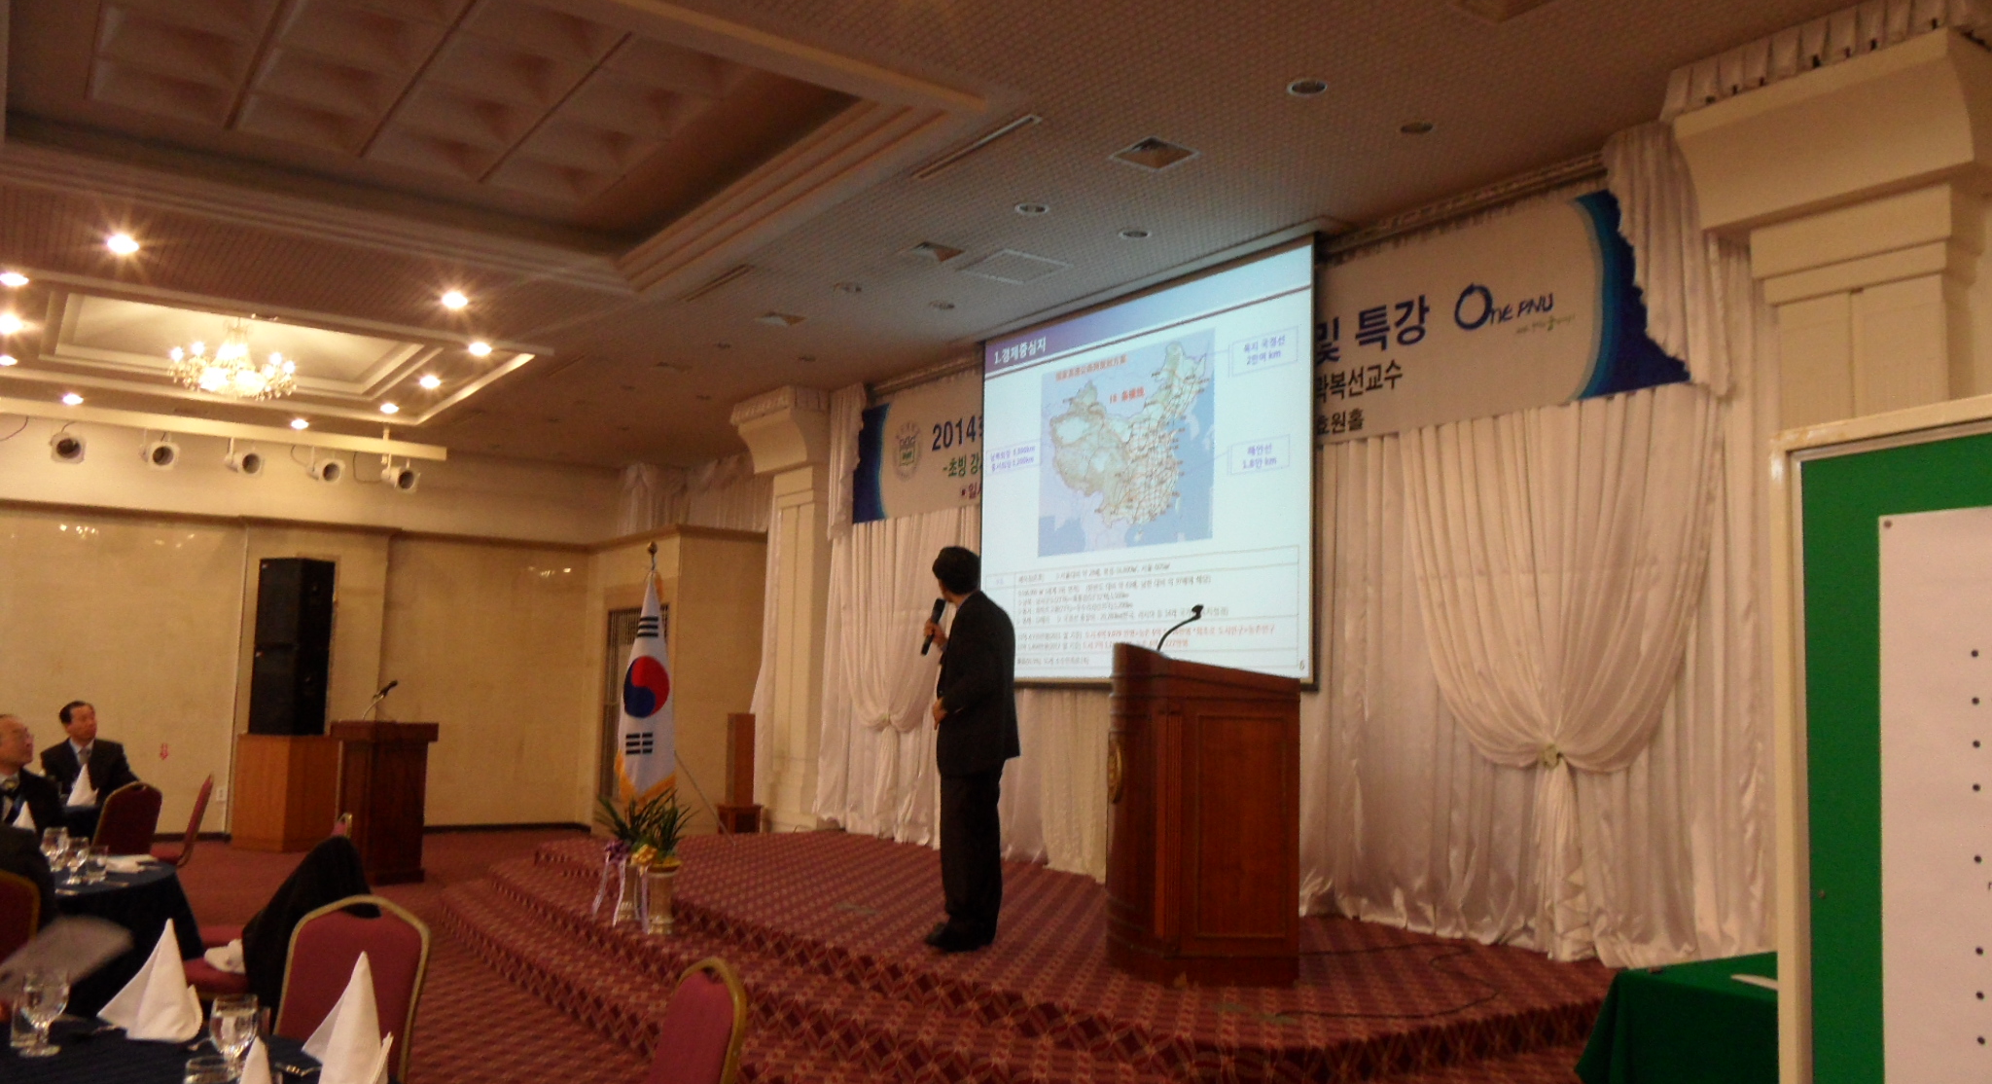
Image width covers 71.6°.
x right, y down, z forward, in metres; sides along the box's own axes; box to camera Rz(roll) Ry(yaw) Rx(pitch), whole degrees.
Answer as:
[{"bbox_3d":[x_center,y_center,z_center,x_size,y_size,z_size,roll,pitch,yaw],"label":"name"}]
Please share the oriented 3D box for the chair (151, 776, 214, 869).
[{"bbox_3d":[-4.459,1.707,7.255,0.560,0.920,0.450,4,-6,-28],"label":"chair"}]

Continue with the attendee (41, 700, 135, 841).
[{"bbox_3d":[-5.314,1.563,8.049,0.780,1.270,0.550,-3,-7,42],"label":"attendee"}]

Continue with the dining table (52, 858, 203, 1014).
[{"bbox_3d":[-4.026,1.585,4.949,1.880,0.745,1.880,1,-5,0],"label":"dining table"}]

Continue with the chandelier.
[{"bbox_3d":[-5.963,-1.418,10.800,0.970,0.570,0.970,5,-6,-34],"label":"chandelier"}]

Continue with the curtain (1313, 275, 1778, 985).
[{"bbox_3d":[2.284,0.184,6.192,0.300,3.190,2.400,5,-6,-34],"label":"curtain"}]

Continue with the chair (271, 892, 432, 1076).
[{"bbox_3d":[-1.800,1.413,3.508,0.450,0.920,0.560,1,-6,8],"label":"chair"}]

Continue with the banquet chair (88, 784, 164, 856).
[{"bbox_3d":[-4.636,1.681,7.023,0.560,0.920,0.450,0,-6,15],"label":"banquet chair"}]

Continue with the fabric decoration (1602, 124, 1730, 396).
[{"bbox_3d":[2.613,-1.080,5.413,0.180,1.110,0.433,5,-7,-36],"label":"fabric decoration"}]

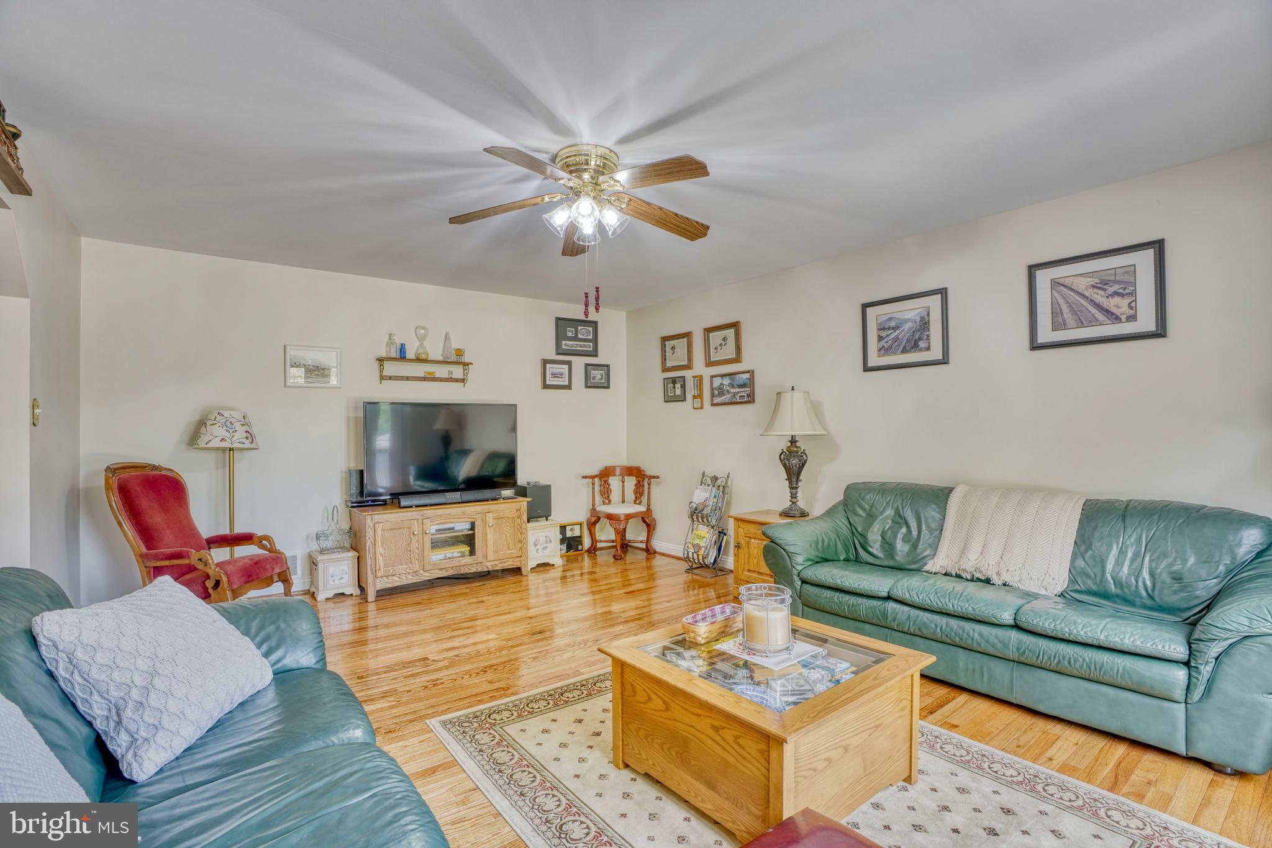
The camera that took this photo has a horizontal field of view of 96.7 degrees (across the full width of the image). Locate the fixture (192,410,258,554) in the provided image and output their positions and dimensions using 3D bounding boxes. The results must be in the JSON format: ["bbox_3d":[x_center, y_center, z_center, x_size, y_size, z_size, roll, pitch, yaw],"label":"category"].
[{"bbox_3d":[-2.703,0.584,3.750,0.370,1.350,0.370,0,0,-36],"label":"fixture"}]

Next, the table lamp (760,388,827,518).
[{"bbox_3d":[1.037,0.179,3.714,0.444,0.838,0.444,0,0,0],"label":"table lamp"}]

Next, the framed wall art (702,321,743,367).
[{"bbox_3d":[0.695,-0.627,4.520,0.025,0.317,0.410,0,0,-36],"label":"framed wall art"}]

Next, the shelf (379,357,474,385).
[{"bbox_3d":[-1.756,-0.416,4.699,0.761,0.206,0.135,0,0,-35],"label":"shelf"}]

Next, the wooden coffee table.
[{"bbox_3d":[0.455,1.027,2.000,0.850,0.450,0.820,0,0,-38],"label":"wooden coffee table"}]

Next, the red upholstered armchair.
[{"bbox_3d":[-2.463,0.700,3.234,0.757,1.005,0.600,0,0,-2],"label":"red upholstered armchair"}]

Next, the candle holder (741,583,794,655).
[{"bbox_3d":[0.471,0.704,2.046,0.188,0.195,0.188,0,0,0],"label":"candle holder"}]

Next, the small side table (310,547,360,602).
[{"bbox_3d":[-2.115,1.060,3.990,0.269,0.279,0.255,0,0,-36],"label":"small side table"}]

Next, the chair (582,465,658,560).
[{"bbox_3d":[-0.137,0.797,5.212,0.711,0.794,0.595,0,0,5],"label":"chair"}]

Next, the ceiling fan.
[{"bbox_3d":[-0.229,-0.990,2.565,1.290,0.390,1.290,0,0,0],"label":"ceiling fan"}]

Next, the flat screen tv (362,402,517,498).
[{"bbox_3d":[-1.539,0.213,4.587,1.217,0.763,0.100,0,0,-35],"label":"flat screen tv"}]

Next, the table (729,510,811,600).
[{"bbox_3d":[1.037,0.966,4.086,0.530,0.585,0.500,0,0,-39],"label":"table"}]

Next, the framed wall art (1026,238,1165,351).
[{"bbox_3d":[2.109,-0.576,2.610,0.028,0.421,0.504,0,0,-36],"label":"framed wall art"}]

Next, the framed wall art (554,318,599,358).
[{"bbox_3d":[-0.544,-0.800,5.265,0.451,0.343,0.026,0,0,-36],"label":"framed wall art"}]

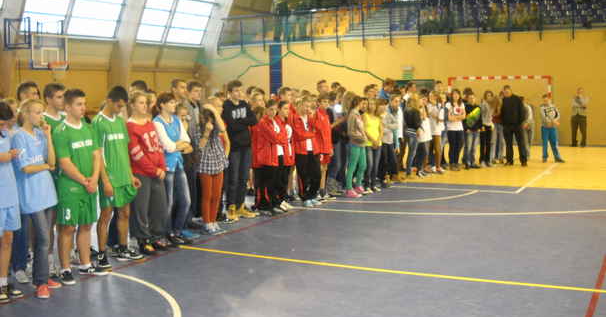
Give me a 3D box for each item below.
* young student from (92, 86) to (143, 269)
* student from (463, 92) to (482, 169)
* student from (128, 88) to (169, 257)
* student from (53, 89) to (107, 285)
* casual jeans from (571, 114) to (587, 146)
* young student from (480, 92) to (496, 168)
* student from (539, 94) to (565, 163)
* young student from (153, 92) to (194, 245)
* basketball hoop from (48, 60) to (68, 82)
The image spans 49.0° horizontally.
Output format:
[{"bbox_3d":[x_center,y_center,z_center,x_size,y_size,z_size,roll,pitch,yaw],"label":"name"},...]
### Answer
[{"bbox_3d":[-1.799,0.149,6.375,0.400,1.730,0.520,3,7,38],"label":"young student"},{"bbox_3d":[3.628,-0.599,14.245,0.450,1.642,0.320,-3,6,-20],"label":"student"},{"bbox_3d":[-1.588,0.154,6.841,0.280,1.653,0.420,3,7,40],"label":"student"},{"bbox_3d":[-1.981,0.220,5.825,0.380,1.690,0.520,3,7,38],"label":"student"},{"bbox_3d":[8.141,-0.842,19.665,0.460,0.980,0.280,1,5,20],"label":"casual jeans"},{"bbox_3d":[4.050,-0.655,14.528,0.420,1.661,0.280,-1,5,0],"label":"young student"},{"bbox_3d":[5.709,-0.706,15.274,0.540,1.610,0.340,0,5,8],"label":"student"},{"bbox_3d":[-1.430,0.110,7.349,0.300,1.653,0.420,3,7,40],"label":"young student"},{"bbox_3d":[-6.196,-2.222,16.900,0.550,0.500,0.470,2,6,29],"label":"basketball hoop"}]

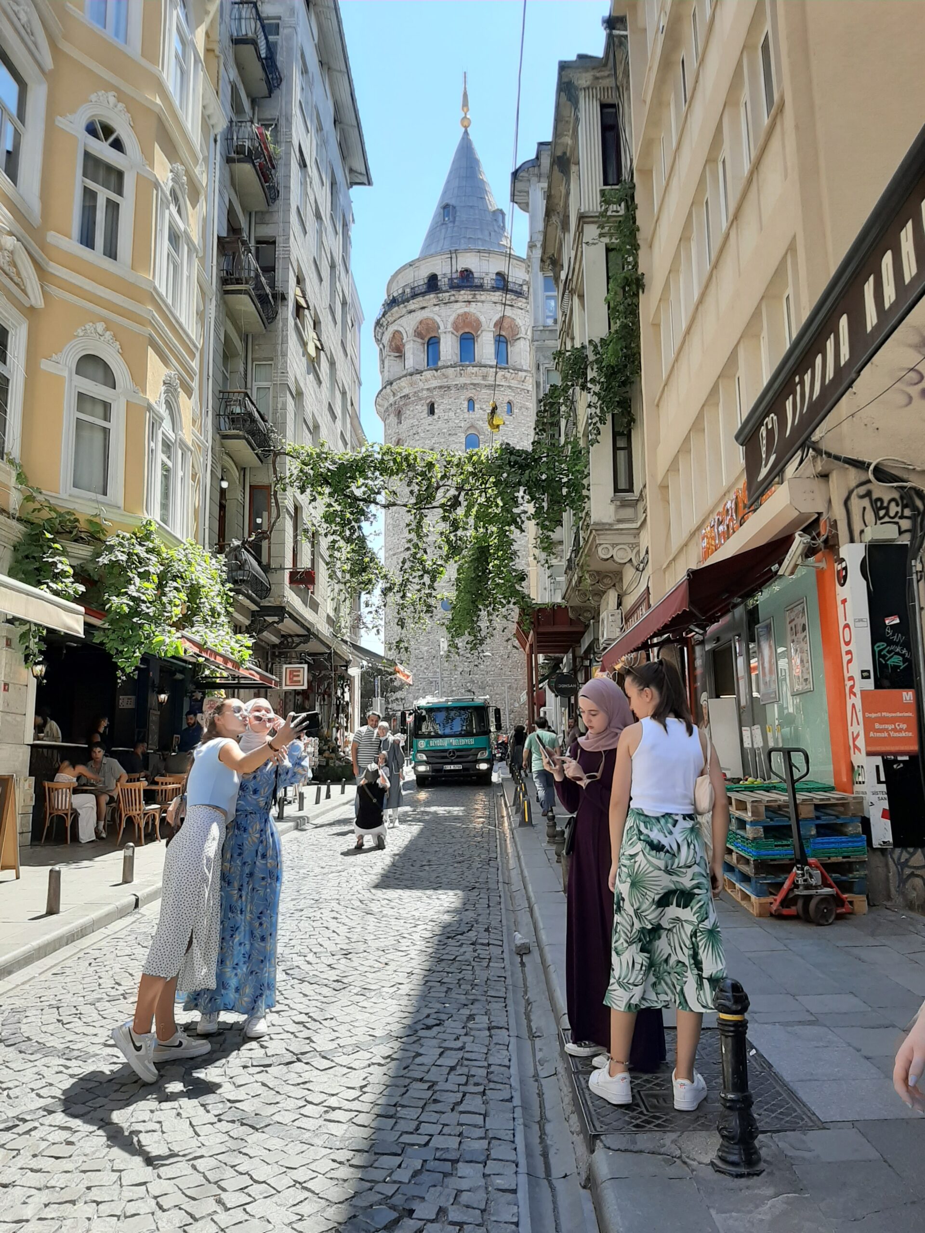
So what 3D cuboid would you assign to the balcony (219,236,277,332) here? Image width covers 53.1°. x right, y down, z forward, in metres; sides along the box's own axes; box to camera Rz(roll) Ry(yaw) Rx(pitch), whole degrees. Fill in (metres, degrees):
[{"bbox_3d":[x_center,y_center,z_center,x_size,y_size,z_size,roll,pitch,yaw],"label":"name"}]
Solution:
[{"bbox_3d":[-5.310,-8.167,23.198,0.680,1.350,2.150,-1,-8,1],"label":"balcony"}]

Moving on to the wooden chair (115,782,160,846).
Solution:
[{"bbox_3d":[-4.304,2.616,12.298,0.450,0.850,0.500,-2,-9,8],"label":"wooden chair"}]

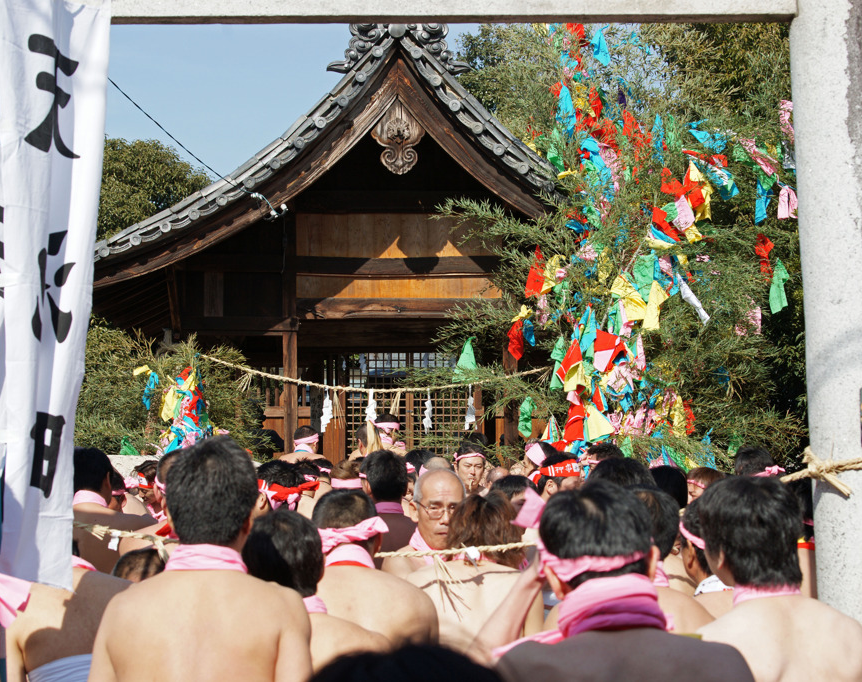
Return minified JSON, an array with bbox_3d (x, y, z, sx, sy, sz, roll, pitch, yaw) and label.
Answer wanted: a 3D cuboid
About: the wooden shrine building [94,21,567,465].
[{"bbox_3d":[-0.242,-0.018,18.095,5.100,4.900,5.200,0,-2,0],"label":"wooden shrine building"}]

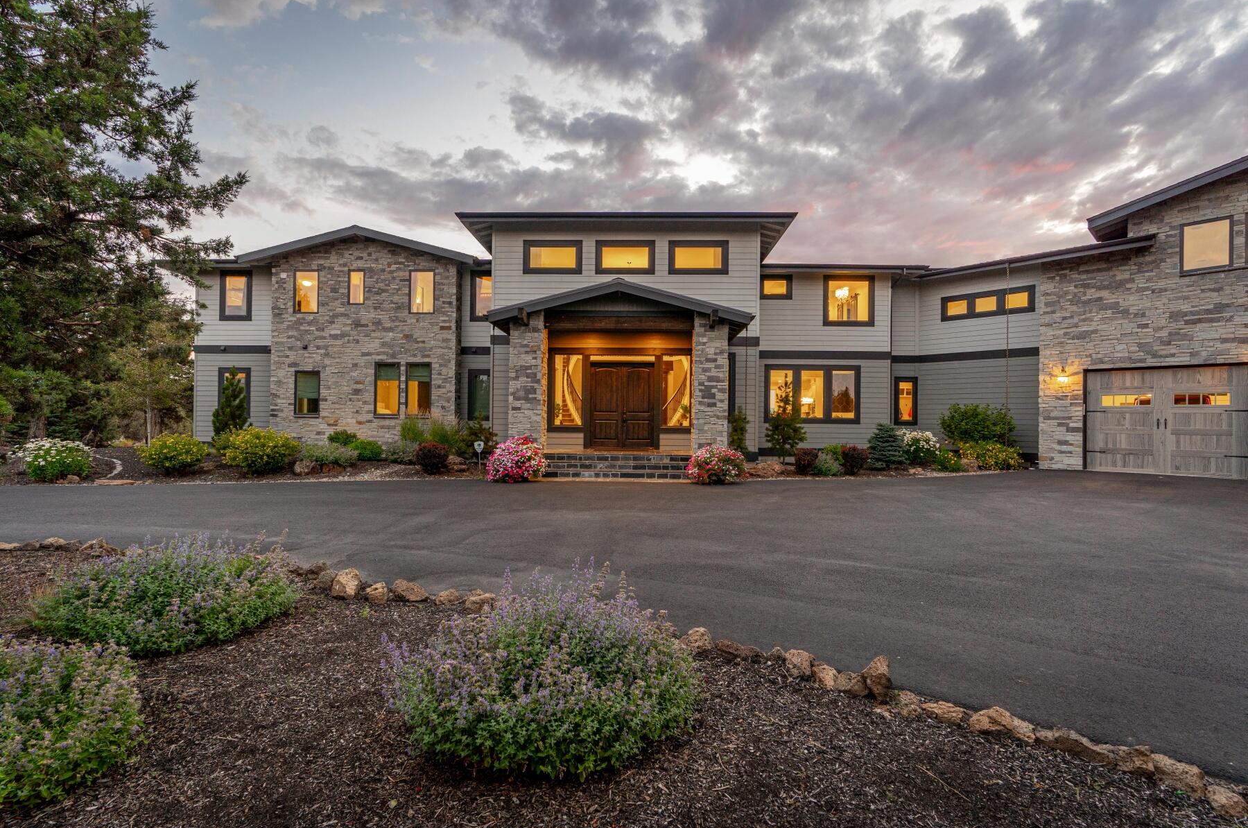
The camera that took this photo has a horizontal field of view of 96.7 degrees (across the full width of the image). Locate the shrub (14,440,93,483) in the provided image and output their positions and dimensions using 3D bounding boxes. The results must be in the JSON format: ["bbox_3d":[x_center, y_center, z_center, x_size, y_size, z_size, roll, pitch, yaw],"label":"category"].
[{"bbox_3d":[-11.950,0.950,11.650,1.120,0.830,1.160,0,0,45],"label":"shrub"}]

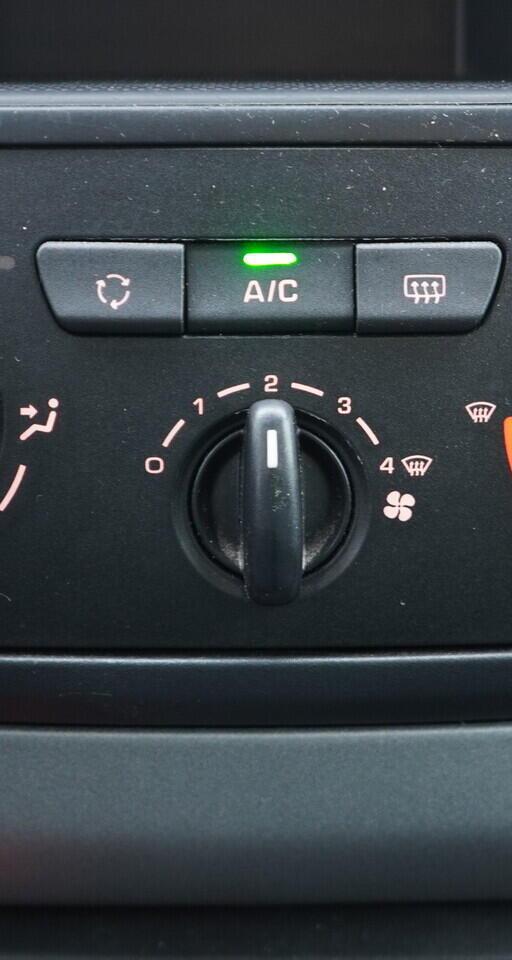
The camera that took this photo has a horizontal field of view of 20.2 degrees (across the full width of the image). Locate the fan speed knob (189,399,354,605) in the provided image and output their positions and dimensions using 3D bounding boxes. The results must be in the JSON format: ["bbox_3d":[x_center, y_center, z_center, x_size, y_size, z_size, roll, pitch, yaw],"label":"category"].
[{"bbox_3d":[0.003,0.004,0.245,0.029,0.034,0.015,0,10,0],"label":"fan speed knob"}]

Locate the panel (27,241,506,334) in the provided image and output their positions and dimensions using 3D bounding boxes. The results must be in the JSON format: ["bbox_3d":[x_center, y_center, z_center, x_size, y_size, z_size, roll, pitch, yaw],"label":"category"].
[{"bbox_3d":[0.003,-0.033,0.245,0.079,0.016,0.008,0,10,0],"label":"panel"}]

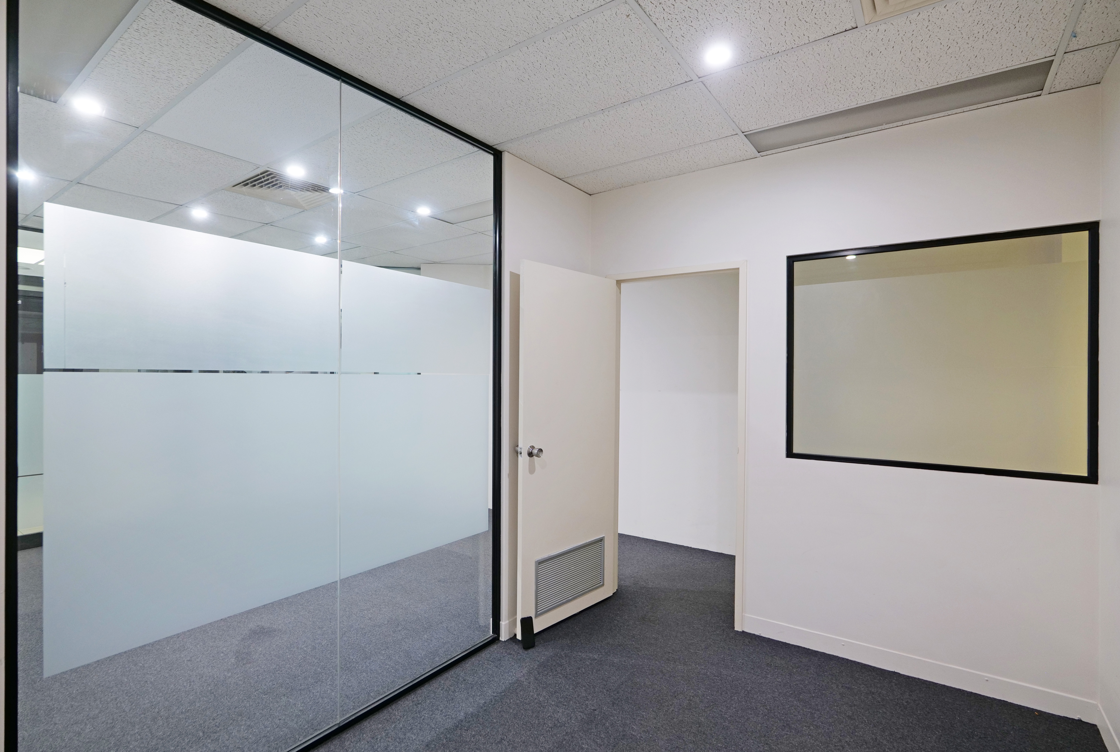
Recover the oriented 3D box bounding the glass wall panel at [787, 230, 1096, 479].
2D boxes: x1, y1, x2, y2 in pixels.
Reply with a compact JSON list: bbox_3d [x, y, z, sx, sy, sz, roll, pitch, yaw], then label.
[{"bbox_3d":[1.757,-0.100,2.431,1.174,1.076,0.040,0,0,33],"label":"glass wall panel"}]

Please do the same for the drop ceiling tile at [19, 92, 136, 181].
[{"bbox_3d":[-2.839,-1.274,2.683,1.247,0.020,0.581,0,0,35],"label":"drop ceiling tile"}]

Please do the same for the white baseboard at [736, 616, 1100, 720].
[{"bbox_3d":[1.656,1.420,2.491,1.438,0.095,0.016,0,0,33],"label":"white baseboard"}]

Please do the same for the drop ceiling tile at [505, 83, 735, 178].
[{"bbox_3d":[0.265,-1.257,2.675,1.151,0.020,0.566,0,0,35],"label":"drop ceiling tile"}]

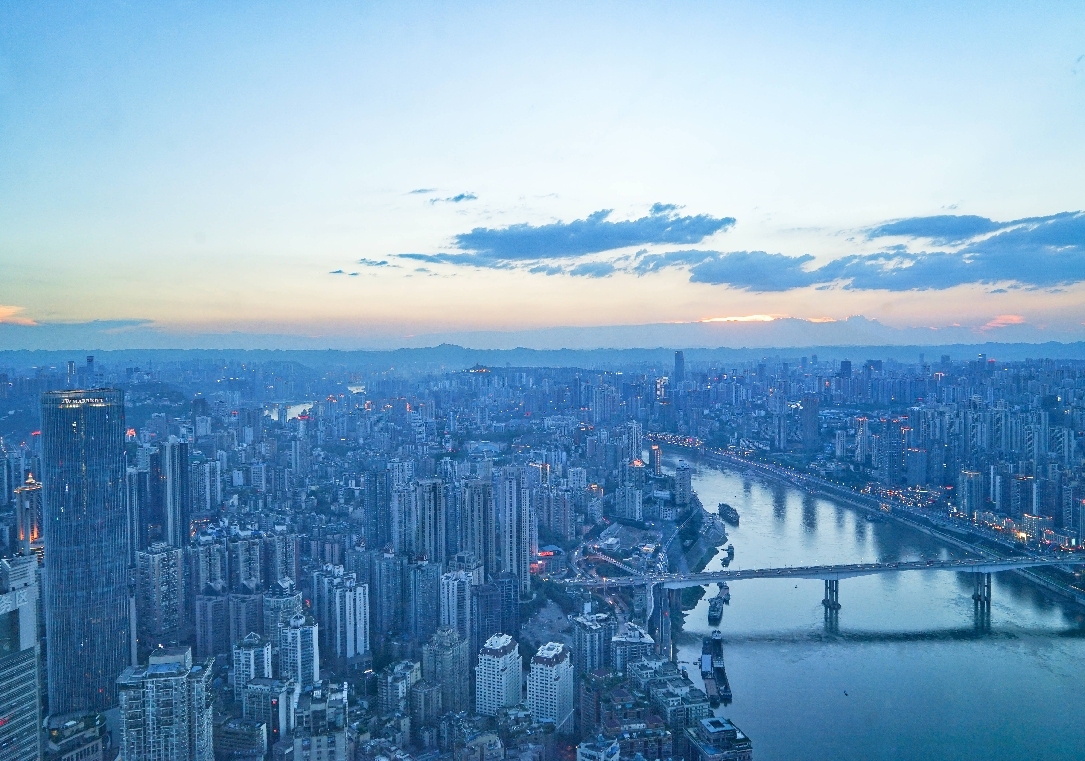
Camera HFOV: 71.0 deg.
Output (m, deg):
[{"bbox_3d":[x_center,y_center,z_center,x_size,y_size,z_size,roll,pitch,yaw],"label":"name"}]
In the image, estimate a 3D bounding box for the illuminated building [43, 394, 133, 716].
[{"bbox_3d":[-362.800,134.100,605.800,54.000,251.200,40.000,-2,2,-31],"label":"illuminated building"}]

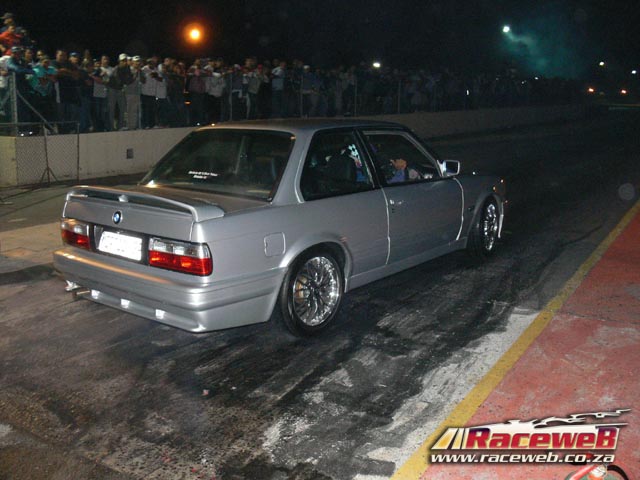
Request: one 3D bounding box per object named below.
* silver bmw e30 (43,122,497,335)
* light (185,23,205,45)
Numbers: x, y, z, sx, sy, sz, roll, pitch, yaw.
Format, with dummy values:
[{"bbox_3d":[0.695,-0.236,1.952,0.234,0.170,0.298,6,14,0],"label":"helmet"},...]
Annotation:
[{"bbox_3d":[0.103,-0.342,5.562,1.680,1.370,4.340,8,15,38],"label":"silver bmw e30"},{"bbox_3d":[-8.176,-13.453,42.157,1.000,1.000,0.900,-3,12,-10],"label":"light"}]

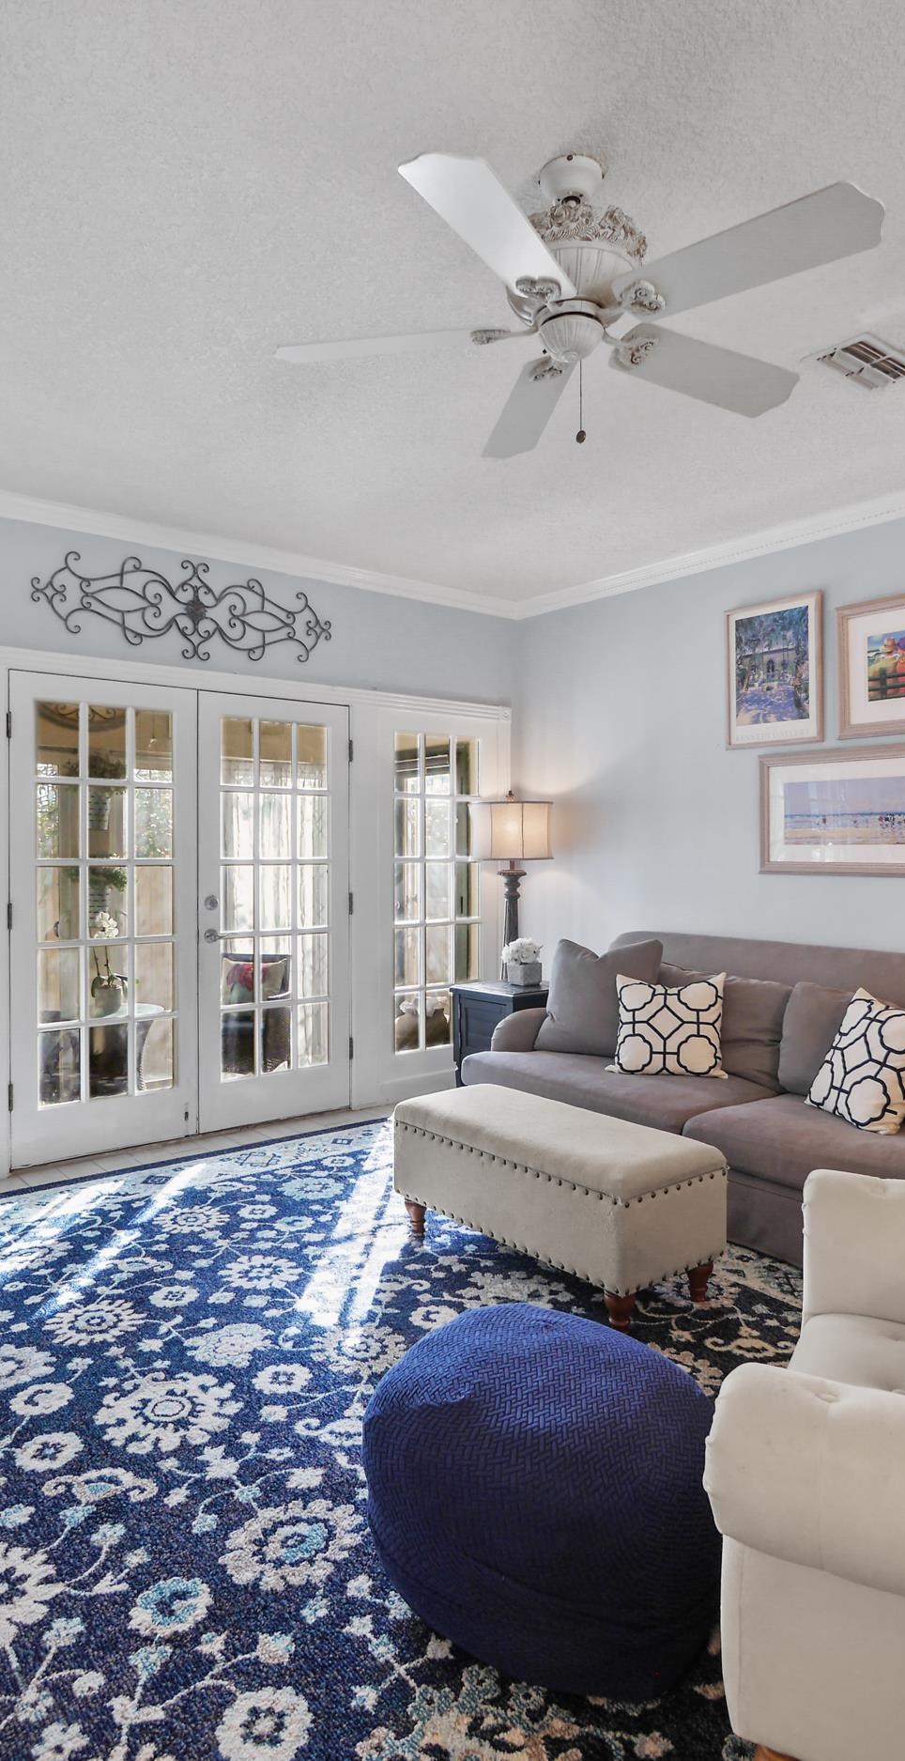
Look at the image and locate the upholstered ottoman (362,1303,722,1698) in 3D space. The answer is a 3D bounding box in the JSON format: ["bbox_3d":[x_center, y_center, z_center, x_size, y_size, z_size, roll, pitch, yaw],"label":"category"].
[{"bbox_3d":[0.159,1.033,1.647,0.620,0.465,0.620,0,2,0],"label":"upholstered ottoman"}]

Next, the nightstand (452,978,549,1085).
[{"bbox_3d":[0.287,0.853,4.814,0.420,0.605,0.460,2,3,43],"label":"nightstand"}]

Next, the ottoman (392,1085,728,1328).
[{"bbox_3d":[0.314,1.001,3.088,0.480,0.430,1.020,-2,3,-40],"label":"ottoman"}]

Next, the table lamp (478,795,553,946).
[{"bbox_3d":[0.303,0.054,4.834,0.430,0.990,0.430,0,2,0],"label":"table lamp"}]

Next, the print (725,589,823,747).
[{"bbox_3d":[1.384,-0.896,4.130,0.035,0.625,0.465,-1,3,-38],"label":"print"}]

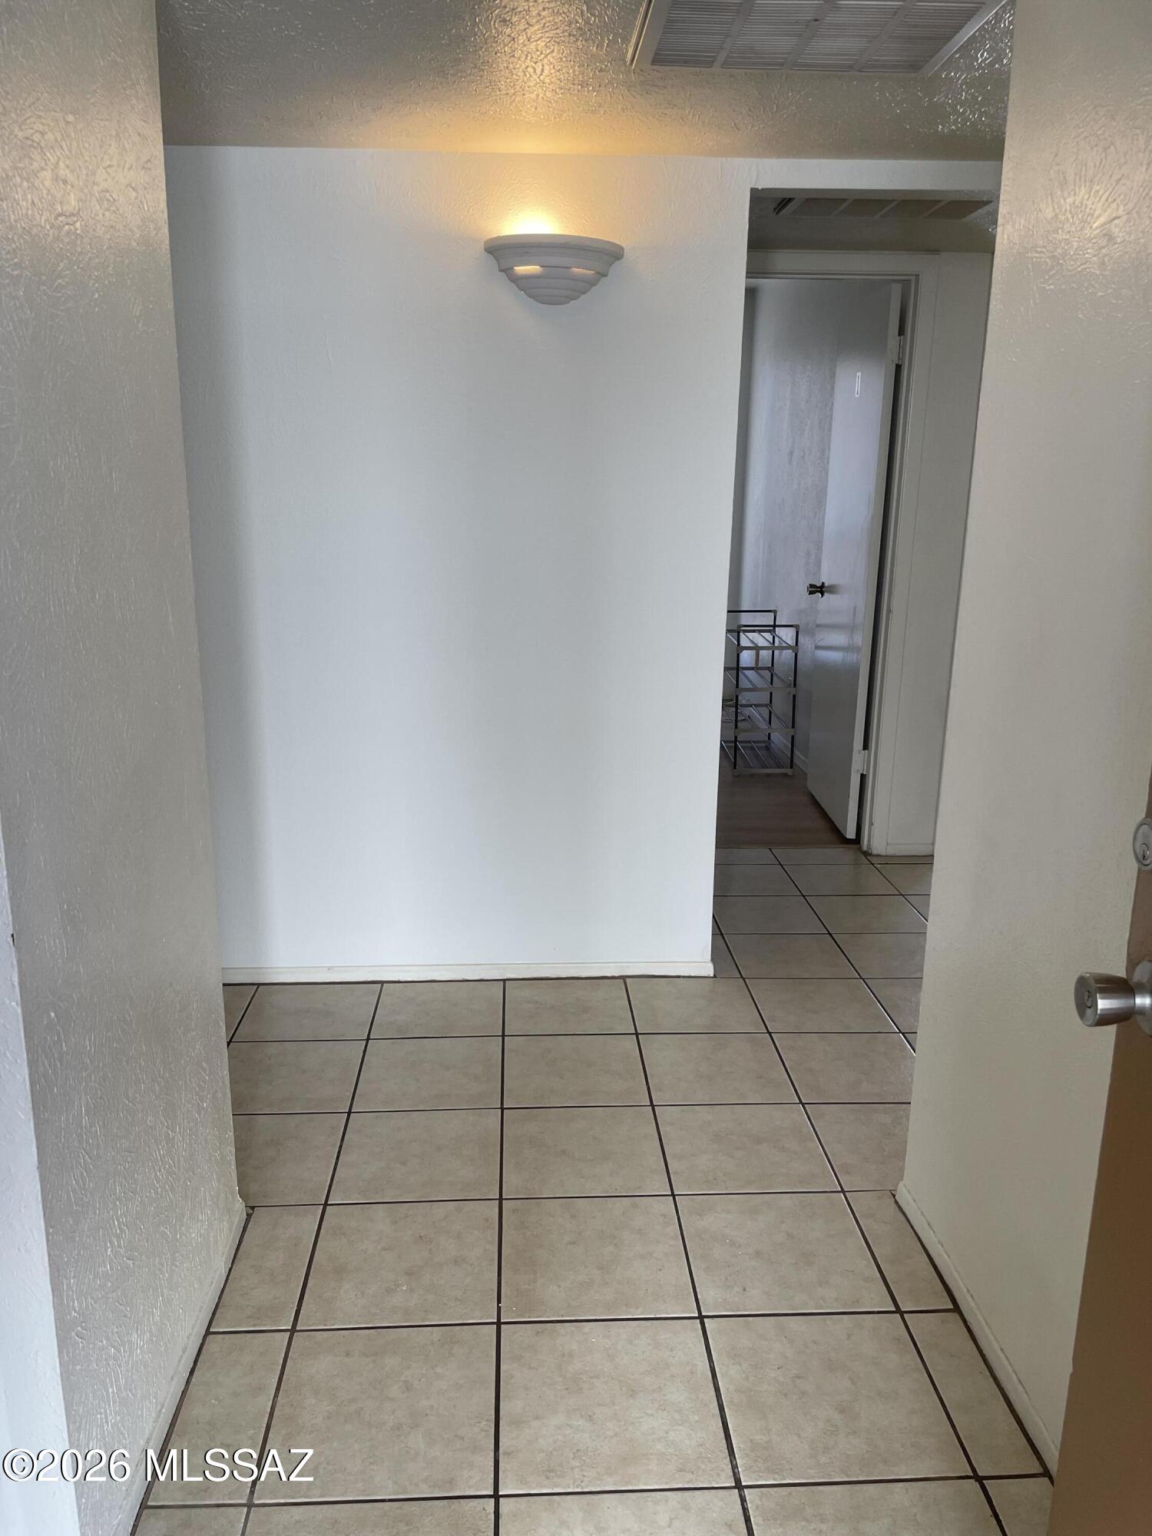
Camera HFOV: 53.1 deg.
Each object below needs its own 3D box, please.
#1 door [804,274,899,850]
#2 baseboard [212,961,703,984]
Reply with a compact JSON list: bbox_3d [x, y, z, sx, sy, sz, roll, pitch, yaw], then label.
[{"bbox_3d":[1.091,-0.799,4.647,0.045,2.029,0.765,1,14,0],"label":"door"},{"bbox_3d":[-0.302,0.568,3.209,1.390,0.049,0.012,0,14,-4],"label":"baseboard"}]

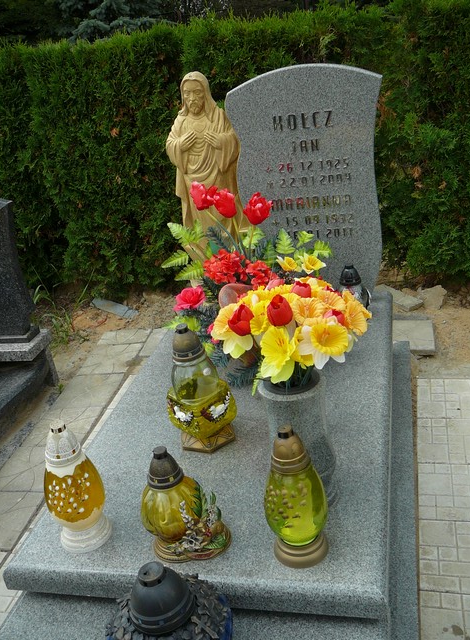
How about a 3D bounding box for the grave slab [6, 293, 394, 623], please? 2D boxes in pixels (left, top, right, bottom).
[{"bbox_3d":[0.049,0.261,2.015,0.855,0.067,1.473,-2,26,15],"label":"grave slab"}]

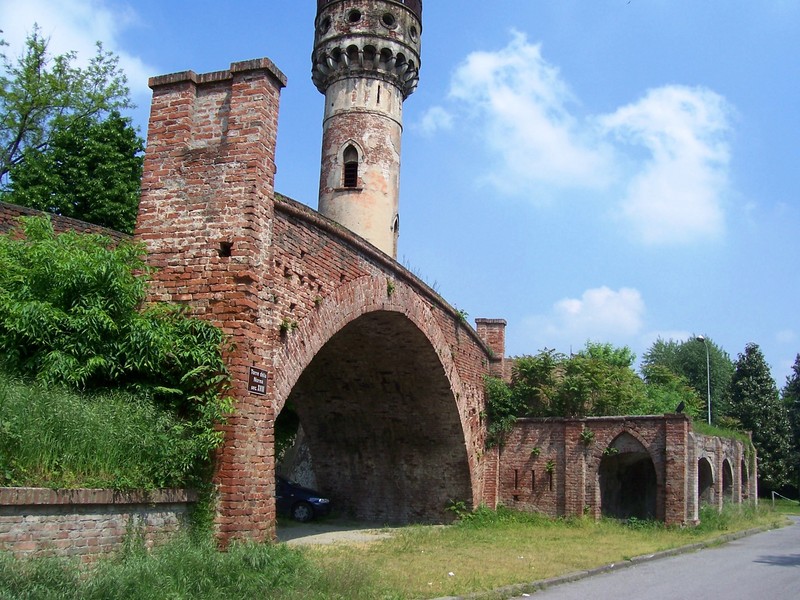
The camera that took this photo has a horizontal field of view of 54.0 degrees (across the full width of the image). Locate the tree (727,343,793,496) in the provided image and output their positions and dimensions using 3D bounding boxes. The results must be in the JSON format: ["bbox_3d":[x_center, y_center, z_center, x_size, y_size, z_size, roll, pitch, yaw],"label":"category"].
[{"bbox_3d":[23.780,7.836,51.967,4.200,10.100,4.200,-2,-12,24],"label":"tree"}]

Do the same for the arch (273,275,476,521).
[{"bbox_3d":[-2.067,2.479,17.803,4.600,5.450,12.800,-1,-12,20],"label":"arch"}]

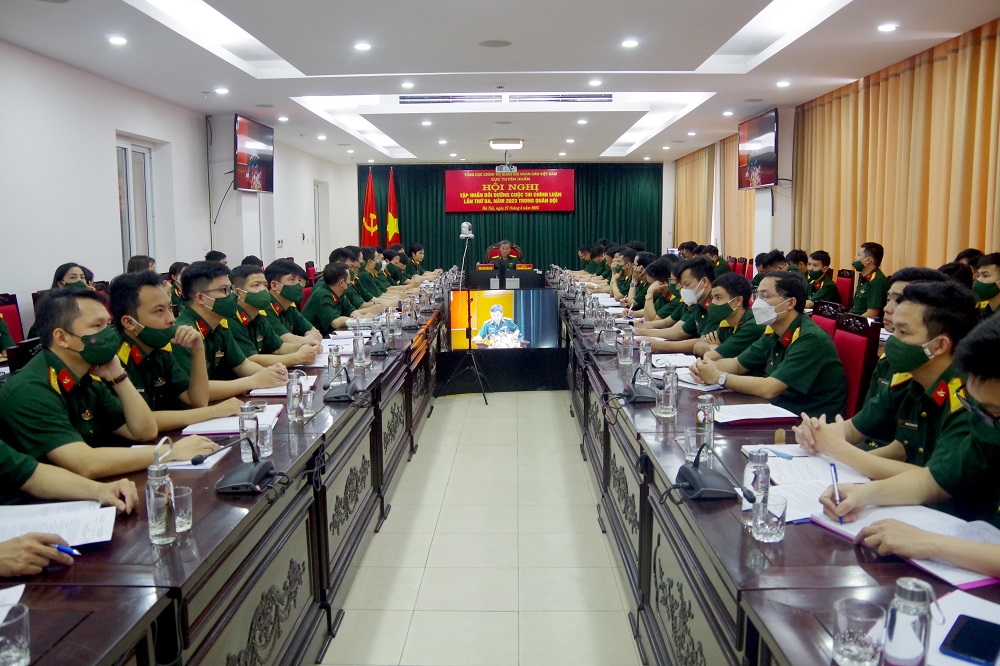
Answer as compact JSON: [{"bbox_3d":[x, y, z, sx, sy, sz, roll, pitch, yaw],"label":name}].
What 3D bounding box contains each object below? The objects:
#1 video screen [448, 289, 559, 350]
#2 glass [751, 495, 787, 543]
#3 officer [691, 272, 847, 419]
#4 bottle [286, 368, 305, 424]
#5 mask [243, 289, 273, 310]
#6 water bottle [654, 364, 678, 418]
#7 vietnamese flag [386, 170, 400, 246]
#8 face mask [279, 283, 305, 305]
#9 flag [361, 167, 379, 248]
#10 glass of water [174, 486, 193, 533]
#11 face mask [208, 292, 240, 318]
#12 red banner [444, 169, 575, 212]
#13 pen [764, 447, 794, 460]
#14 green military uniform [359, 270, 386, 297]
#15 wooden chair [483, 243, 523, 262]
[{"bbox_3d":[0.037,-0.119,6.853,1.000,0.575,0.060,-1,8,-3],"label":"video screen"},{"bbox_3d":[0.647,0.451,1.802,0.084,0.090,0.084,0,8,1],"label":"glass"},{"bbox_3d":[1.226,0.376,3.516,0.720,1.310,0.540,-2,8,-7],"label":"officer"},{"bbox_3d":[-0.786,0.239,2.861,0.063,0.195,0.063,0,8,1],"label":"bottle"},{"bbox_3d":[-1.365,-0.189,4.220,0.110,0.125,0.140,3,9,23],"label":"mask"},{"bbox_3d":[0.678,0.226,2.970,0.064,0.195,0.064,0,8,1],"label":"water bottle"},{"bbox_3d":[-1.998,-2.205,14.120,0.380,1.750,0.280,0,8,1],"label":"vietnamese flag"},{"bbox_3d":[-1.168,-0.221,4.200,0.090,0.115,0.145,9,11,24],"label":"face mask"},{"bbox_3d":[-2.431,-2.205,14.120,0.380,1.750,0.280,0,8,1],"label":"flag"},{"bbox_3d":[-0.819,0.445,1.882,0.082,0.090,0.082,0,8,1],"label":"glass of water"},{"bbox_3d":[-1.172,-0.117,3.200,0.090,0.115,0.145,6,9,18],"label":"face mask"},{"bbox_3d":[0.162,-2.357,12.400,2.130,0.710,0.050,0,8,1],"label":"red banner"},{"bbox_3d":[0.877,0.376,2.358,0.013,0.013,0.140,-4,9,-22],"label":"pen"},{"bbox_3d":[-1.281,-0.357,7.455,0.360,0.540,0.460,-1,8,-5],"label":"green military uniform"},{"bbox_3d":[0.083,-0.697,11.414,0.640,1.200,0.600,0,8,1],"label":"wooden chair"}]

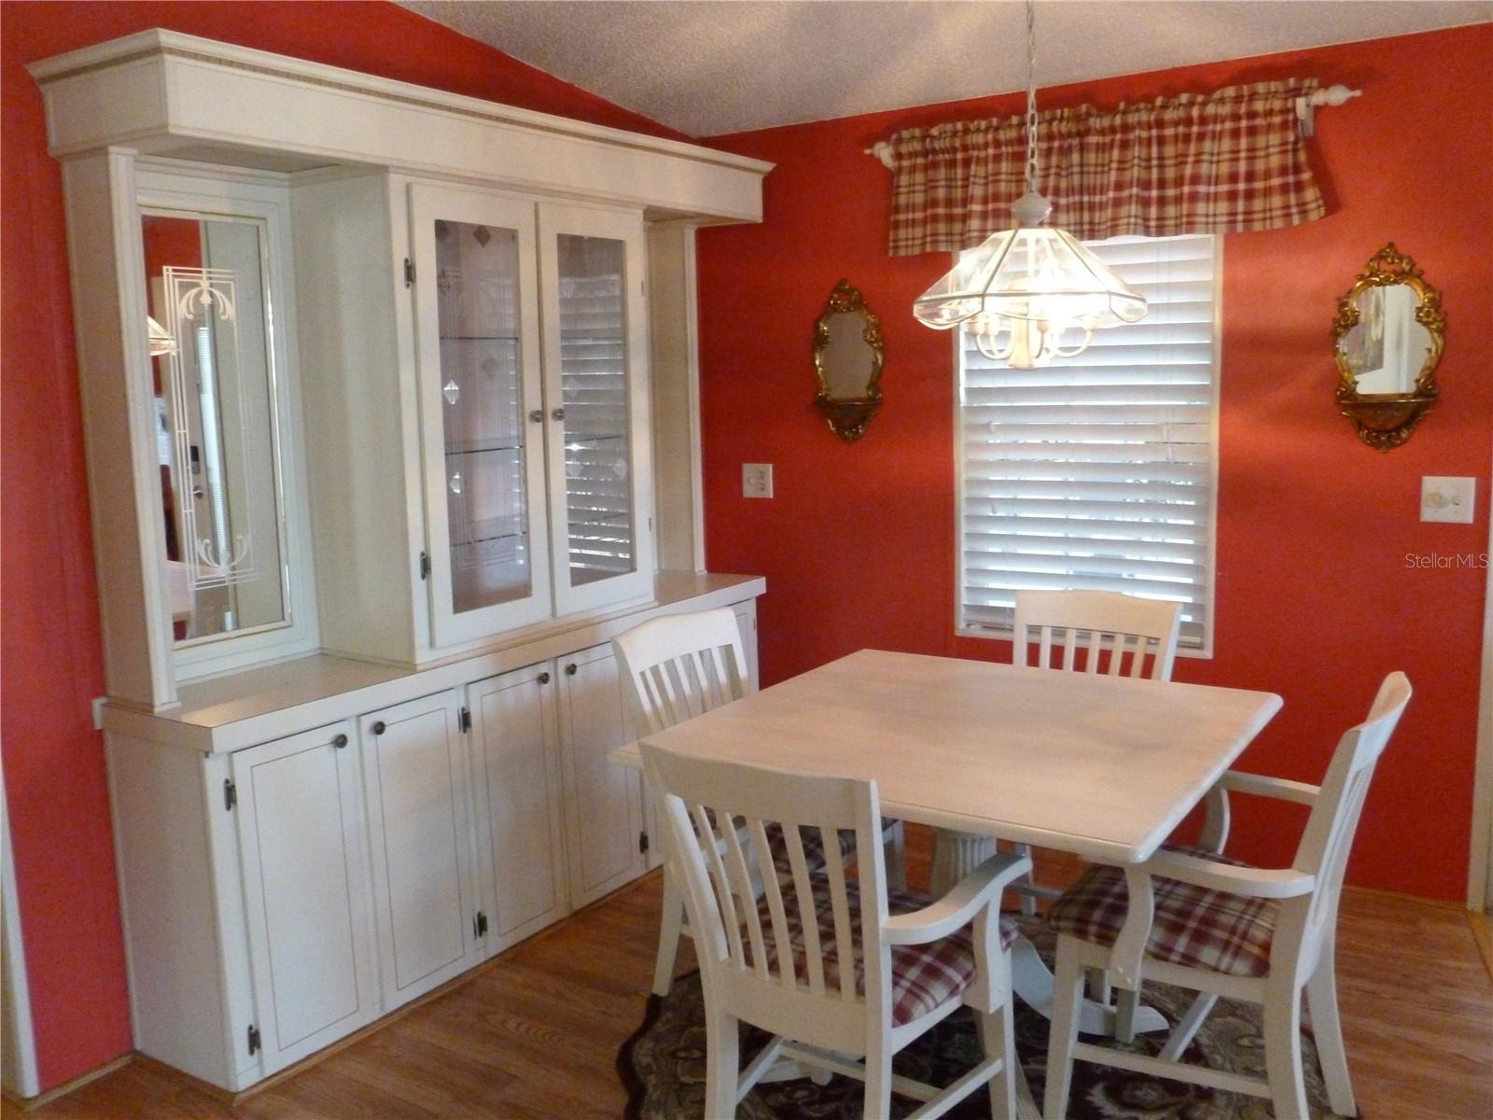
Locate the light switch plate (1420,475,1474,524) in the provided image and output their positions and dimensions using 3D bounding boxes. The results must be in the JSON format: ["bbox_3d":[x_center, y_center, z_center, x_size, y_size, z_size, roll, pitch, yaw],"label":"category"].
[{"bbox_3d":[1.837,-0.156,3.164,0.122,0.122,0.011,4,10,34],"label":"light switch plate"}]

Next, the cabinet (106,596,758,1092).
[{"bbox_3d":[-0.682,0.615,3.457,0.383,0.761,2.042,4,10,34],"label":"cabinet"}]

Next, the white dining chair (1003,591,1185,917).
[{"bbox_3d":[0.765,0.564,2.977,0.559,0.908,0.541,4,10,34],"label":"white dining chair"}]

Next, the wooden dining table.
[{"bbox_3d":[0.479,0.708,2.623,1.065,0.745,1.067,4,10,35],"label":"wooden dining table"}]

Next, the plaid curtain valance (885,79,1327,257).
[{"bbox_3d":[0.999,-1.112,3.522,1.256,0.371,0.110,4,10,34],"label":"plaid curtain valance"}]

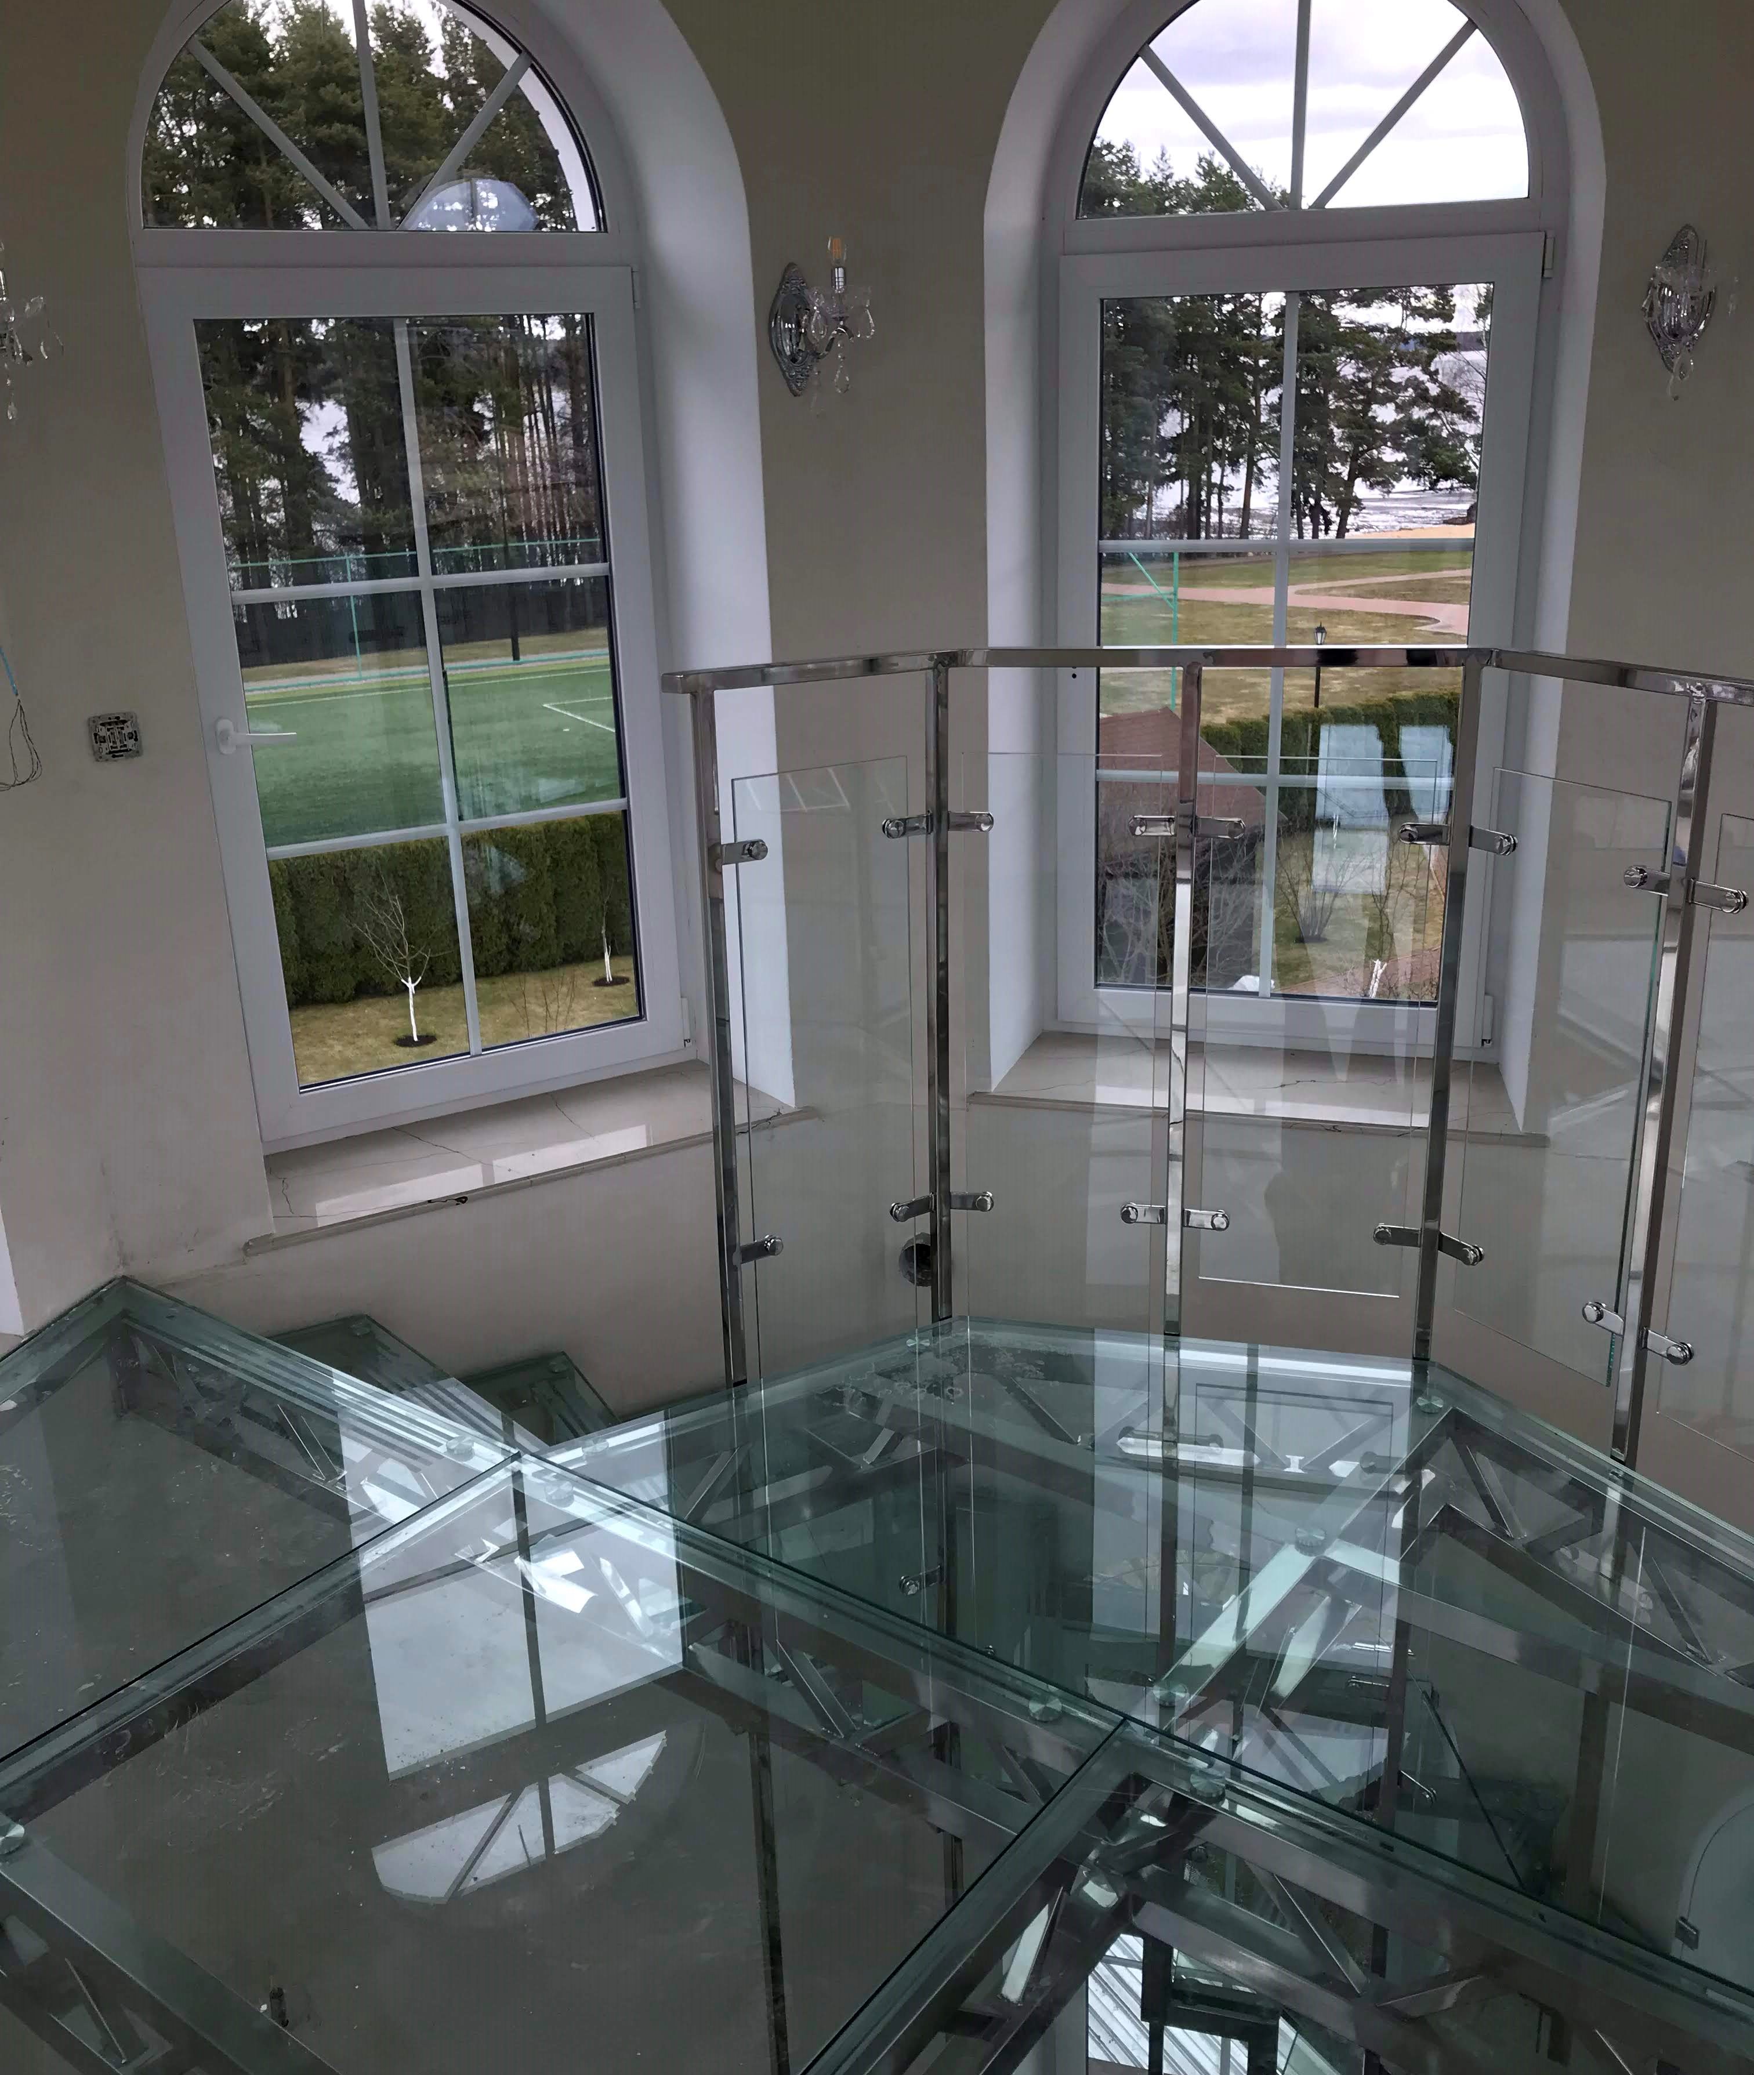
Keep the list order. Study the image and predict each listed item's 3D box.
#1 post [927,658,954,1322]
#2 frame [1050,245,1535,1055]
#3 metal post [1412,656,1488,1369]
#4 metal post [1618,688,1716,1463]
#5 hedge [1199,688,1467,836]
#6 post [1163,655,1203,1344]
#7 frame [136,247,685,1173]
[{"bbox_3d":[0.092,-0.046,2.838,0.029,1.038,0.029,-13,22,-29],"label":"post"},{"bbox_3d":[0.810,-0.753,3.824,0.917,1.624,0.090,4,20,17],"label":"frame"},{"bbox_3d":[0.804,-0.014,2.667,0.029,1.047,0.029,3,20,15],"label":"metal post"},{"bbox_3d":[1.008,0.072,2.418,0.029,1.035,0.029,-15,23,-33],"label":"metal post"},{"bbox_3d":[7.430,-4.599,32.002,6.000,2.080,0.950,-13,22,-29],"label":"hedge"},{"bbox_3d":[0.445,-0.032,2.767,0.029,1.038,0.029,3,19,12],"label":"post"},{"bbox_3d":[-0.826,-0.641,3.623,0.917,1.638,0.090,-12,22,-28],"label":"frame"}]

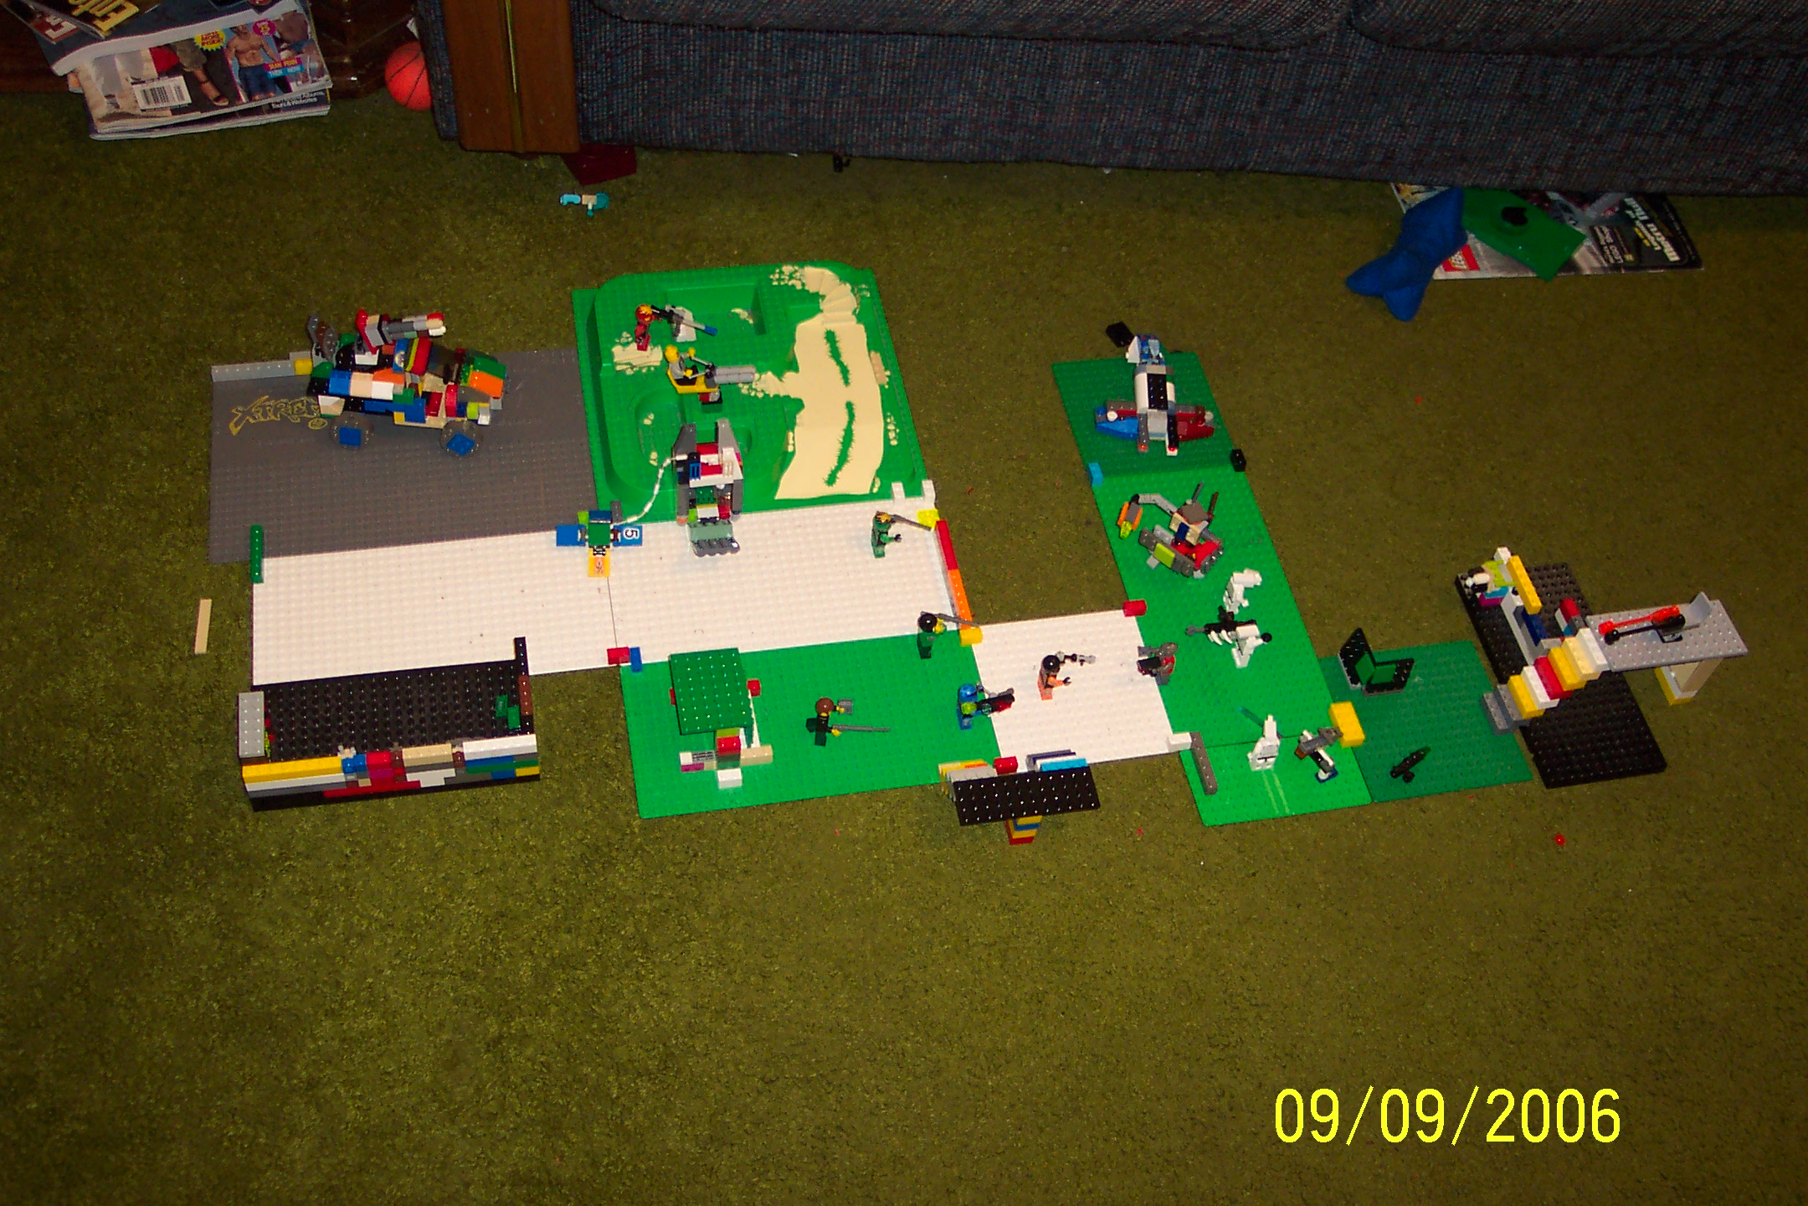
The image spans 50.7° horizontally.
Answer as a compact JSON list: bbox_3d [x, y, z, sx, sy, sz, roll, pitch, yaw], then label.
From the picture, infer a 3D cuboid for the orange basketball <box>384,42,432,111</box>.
[{"bbox_3d":[-0.430,-0.468,1.698,0.059,0.059,0.059,9,53,0],"label":"orange basketball"}]

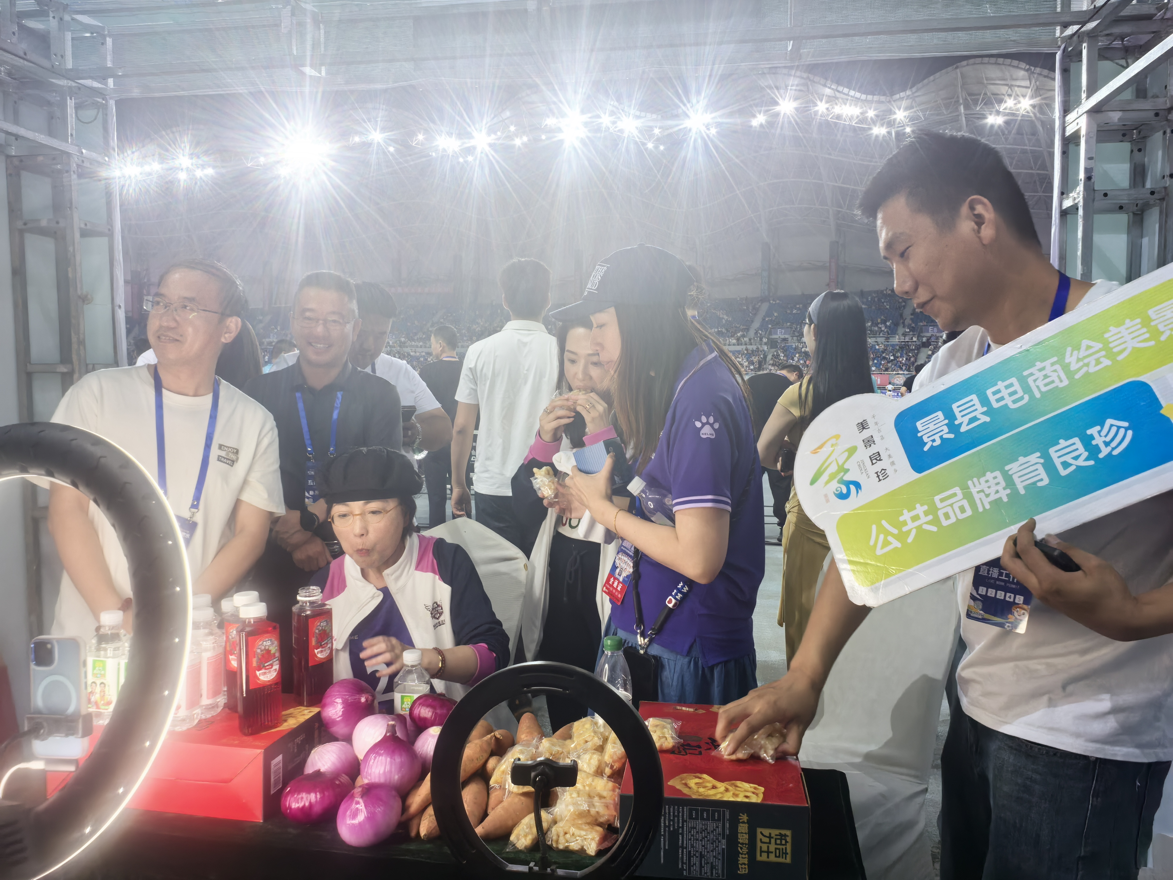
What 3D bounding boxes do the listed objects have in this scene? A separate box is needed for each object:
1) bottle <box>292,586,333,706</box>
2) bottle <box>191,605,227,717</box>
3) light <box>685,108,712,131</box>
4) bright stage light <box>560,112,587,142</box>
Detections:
[{"bbox_3d":[-0.442,0.331,1.475,0.054,0.182,0.054,2,5,32],"label":"bottle"},{"bbox_3d":[-0.596,0.345,1.426,0.060,0.167,0.060,-4,6,-38],"label":"bottle"},{"bbox_3d":[15.274,-43.695,125.000,3.500,3.000,1.600,0,5,7],"label":"light"},{"bbox_3d":[-1.278,-30.100,88.000,2.700,3.000,1.500,0,3,-1],"label":"bright stage light"}]

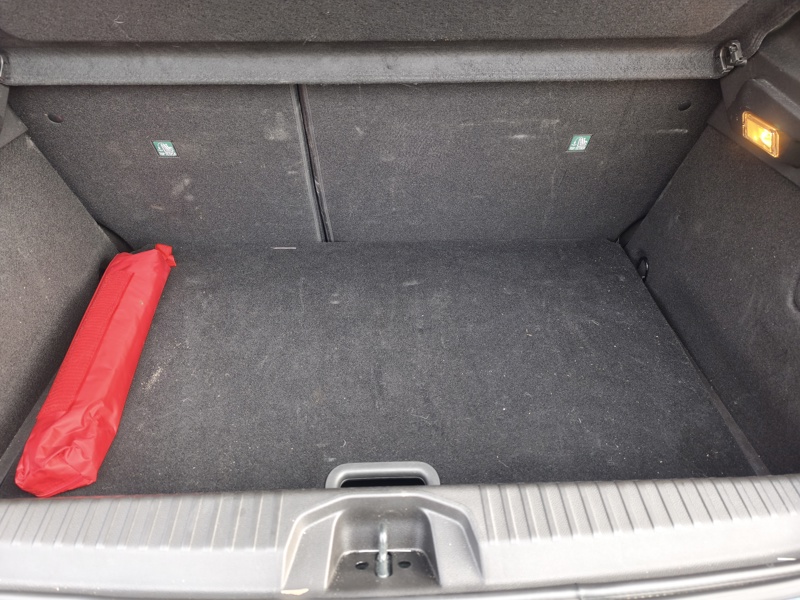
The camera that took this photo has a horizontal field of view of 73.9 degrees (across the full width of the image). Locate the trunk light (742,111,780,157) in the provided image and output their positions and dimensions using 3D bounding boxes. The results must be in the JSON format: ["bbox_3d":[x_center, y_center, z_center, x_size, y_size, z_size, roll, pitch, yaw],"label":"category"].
[{"bbox_3d":[0.455,-0.210,0.664,0.016,0.040,0.064,-28,41,10],"label":"trunk light"}]

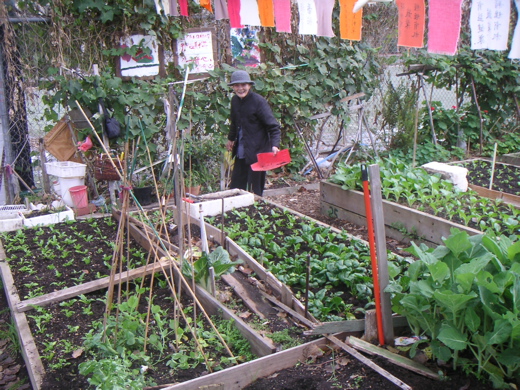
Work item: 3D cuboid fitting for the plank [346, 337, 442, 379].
[{"bbox_3d":[0.647,0.805,2.815,0.494,0.030,0.080,14,18,39],"label":"plank"}]

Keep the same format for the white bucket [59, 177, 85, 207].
[{"bbox_3d":[-2.097,-0.044,6.350,0.290,0.360,0.290,-1,13,-6],"label":"white bucket"}]

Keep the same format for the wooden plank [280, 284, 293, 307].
[{"bbox_3d":[0.178,0.648,3.645,0.027,0.110,0.140,-8,15,-23],"label":"wooden plank"}]

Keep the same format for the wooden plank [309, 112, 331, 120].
[{"bbox_3d":[0.778,-1.024,7.400,0.320,0.045,0.030,-17,18,-21],"label":"wooden plank"}]

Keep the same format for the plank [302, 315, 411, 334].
[{"bbox_3d":[0.504,0.674,2.950,0.580,0.062,0.030,-2,13,-10],"label":"plank"}]

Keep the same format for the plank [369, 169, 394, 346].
[{"bbox_3d":[0.630,0.326,2.955,0.048,0.985,0.045,-10,14,-11],"label":"plank"}]

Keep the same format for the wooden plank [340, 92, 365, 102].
[{"bbox_3d":[1.199,-1.260,7.400,0.360,0.045,0.030,-19,19,-21],"label":"wooden plank"}]

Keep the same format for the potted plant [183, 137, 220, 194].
[{"bbox_3d":[-0.673,-0.294,6.665,0.410,0.710,0.400,-2,14,0],"label":"potted plant"}]

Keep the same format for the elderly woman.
[{"bbox_3d":[-0.089,-0.578,6.000,0.520,1.480,0.420,6,14,25],"label":"elderly woman"}]

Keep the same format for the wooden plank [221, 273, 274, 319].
[{"bbox_3d":[-0.087,0.659,3.829,0.130,0.030,0.760,-8,15,-21],"label":"wooden plank"}]

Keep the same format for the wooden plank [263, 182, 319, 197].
[{"bbox_3d":[0.376,-0.068,6.825,0.780,0.085,0.040,-7,15,-18],"label":"wooden plank"}]

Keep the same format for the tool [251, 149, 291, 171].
[{"bbox_3d":[0.107,-0.356,5.800,0.380,0.200,0.170,-5,13,18],"label":"tool"}]

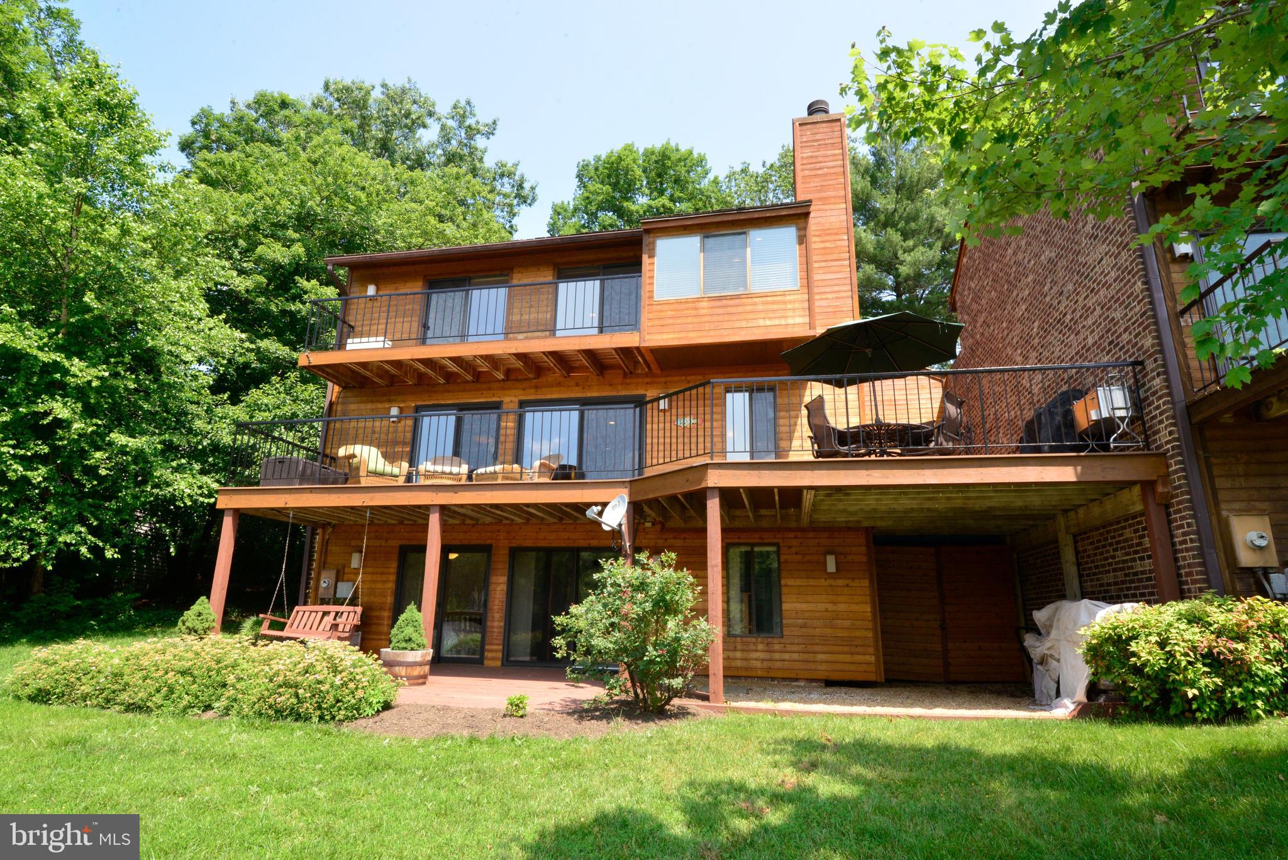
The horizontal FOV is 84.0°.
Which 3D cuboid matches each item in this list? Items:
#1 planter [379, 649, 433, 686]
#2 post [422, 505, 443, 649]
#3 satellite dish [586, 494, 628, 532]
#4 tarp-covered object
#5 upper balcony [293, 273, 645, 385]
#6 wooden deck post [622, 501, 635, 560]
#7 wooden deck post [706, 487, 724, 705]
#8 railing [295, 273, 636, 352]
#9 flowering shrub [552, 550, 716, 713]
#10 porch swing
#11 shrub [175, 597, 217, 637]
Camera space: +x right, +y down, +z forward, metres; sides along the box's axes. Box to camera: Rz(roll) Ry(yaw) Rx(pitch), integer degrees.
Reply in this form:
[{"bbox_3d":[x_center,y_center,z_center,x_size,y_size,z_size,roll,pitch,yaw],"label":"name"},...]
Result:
[{"bbox_3d":[-3.167,3.136,9.491,0.670,0.421,0.670,-2,-14,10],"label":"planter"},{"bbox_3d":[-3.021,2.267,10.134,0.140,2.390,0.140,-2,-15,11],"label":"post"},{"bbox_3d":[-0.527,1.068,9.412,0.500,0.500,0.500,12,-18,-34],"label":"satellite dish"},{"bbox_3d":[4.892,2.497,7.989,1.000,1.180,1.000,-2,-14,10],"label":"tarp-covered object"},{"bbox_3d":[-2.989,-1.724,13.086,6.217,1.289,1.343,-2,-14,10],"label":"upper balcony"},{"bbox_3d":[-0.222,2.166,9.576,0.140,2.390,0.140,-2,-15,11],"label":"wooden deck post"},{"bbox_3d":[0.840,1.910,8.441,0.140,2.450,0.140,-2,-15,11],"label":"wooden deck post"},{"bbox_3d":[-2.961,-1.852,13.112,6.163,1.027,1.303,-2,-14,10],"label":"railing"},{"bbox_3d":[-0.127,2.200,8.072,1.853,1.750,1.640,-2,-14,10],"label":"flowering shrub"},{"bbox_3d":[-4.980,2.242,10.953,1.350,1.970,0.700,-4,-16,17],"label":"porch swing"},{"bbox_3d":[-6.372,2.681,10.187,0.510,0.603,0.510,-2,-14,10],"label":"shrub"}]

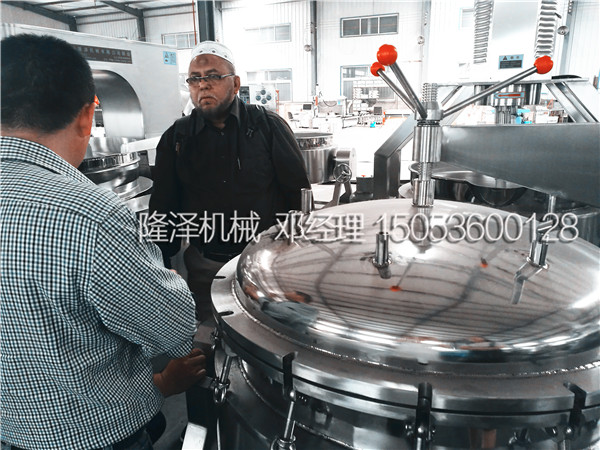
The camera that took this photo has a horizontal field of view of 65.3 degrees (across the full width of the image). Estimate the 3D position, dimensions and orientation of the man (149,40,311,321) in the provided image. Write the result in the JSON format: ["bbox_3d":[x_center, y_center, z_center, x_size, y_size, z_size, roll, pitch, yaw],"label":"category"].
[{"bbox_3d":[-0.262,0.214,1.833,0.580,1.750,0.380,1,15,7],"label":"man"}]

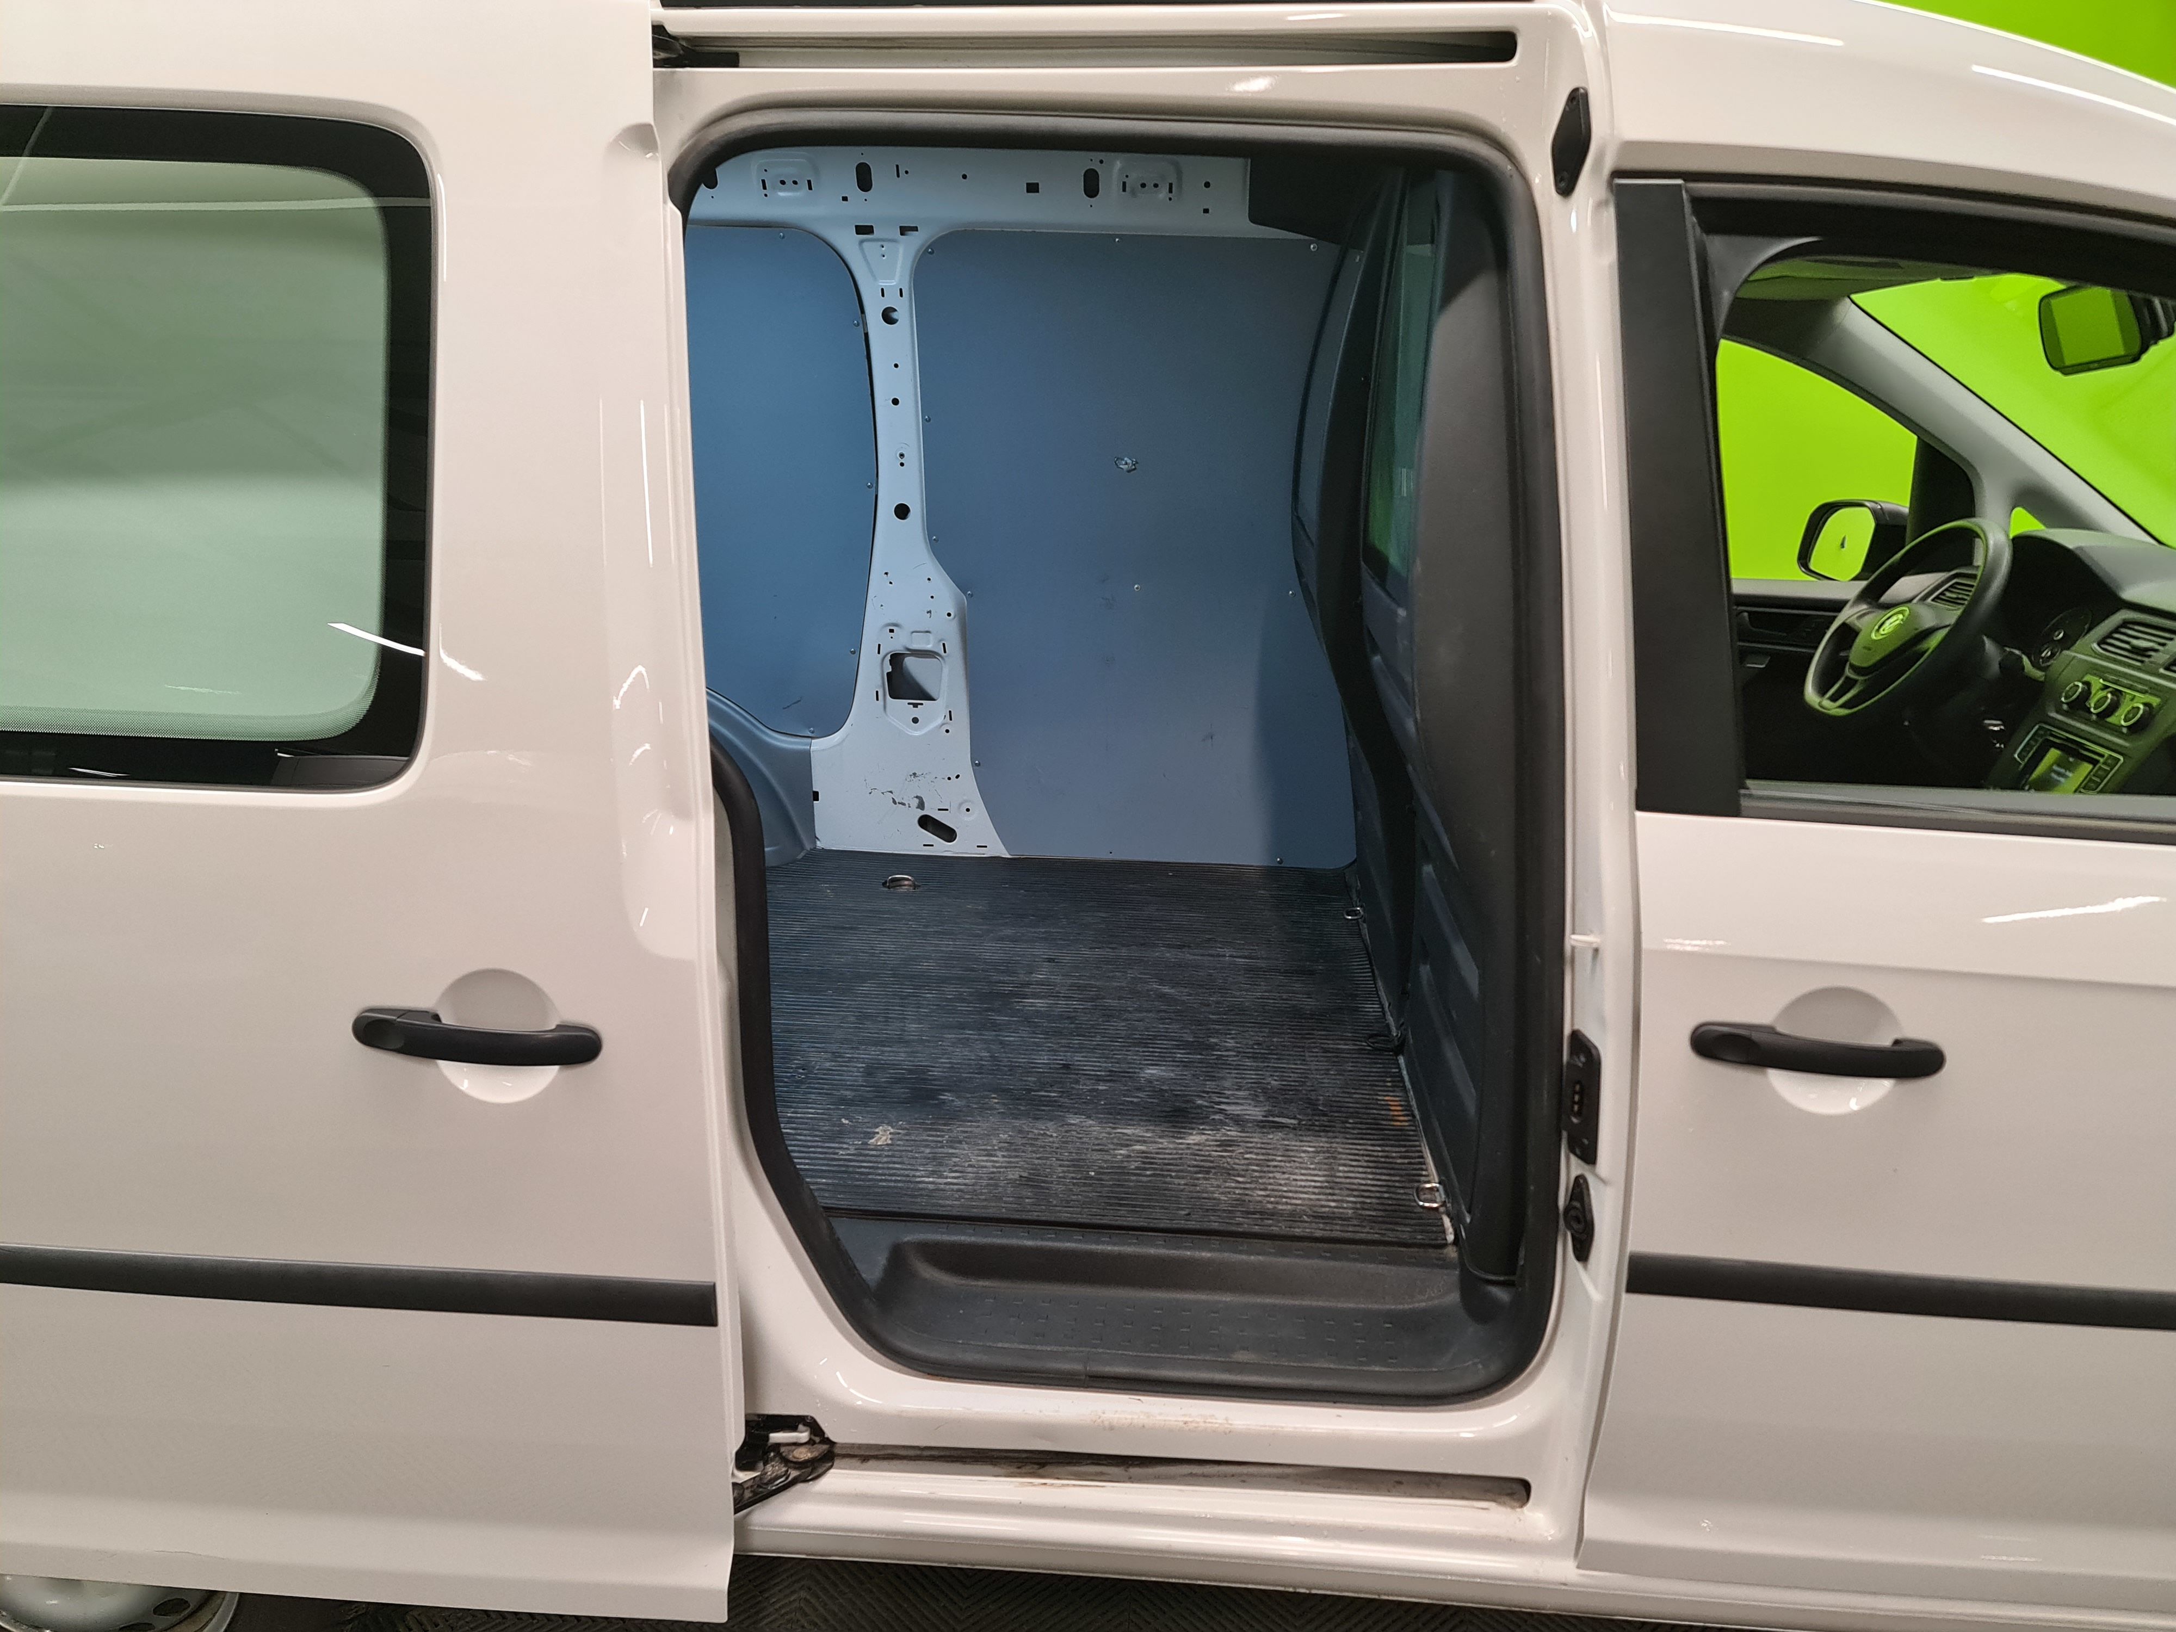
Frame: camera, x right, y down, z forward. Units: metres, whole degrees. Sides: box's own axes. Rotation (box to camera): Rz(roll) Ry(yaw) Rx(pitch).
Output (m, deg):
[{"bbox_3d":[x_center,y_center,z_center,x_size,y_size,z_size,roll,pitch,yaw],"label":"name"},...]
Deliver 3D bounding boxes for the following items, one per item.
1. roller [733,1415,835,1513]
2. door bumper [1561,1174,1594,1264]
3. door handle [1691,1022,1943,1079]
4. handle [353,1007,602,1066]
[{"bbox_3d":[-0.291,0.590,1.446,0.105,0.052,0.105,2,15,4],"label":"roller"},{"bbox_3d":[0.427,0.350,1.365,0.018,0.072,0.033,-5,16,-23],"label":"door bumper"},{"bbox_3d":[0.576,0.185,1.242,0.194,0.028,0.042,2,15,4],"label":"door handle"},{"bbox_3d":[-0.463,0.168,1.191,0.194,0.028,0.042,2,15,4],"label":"handle"}]

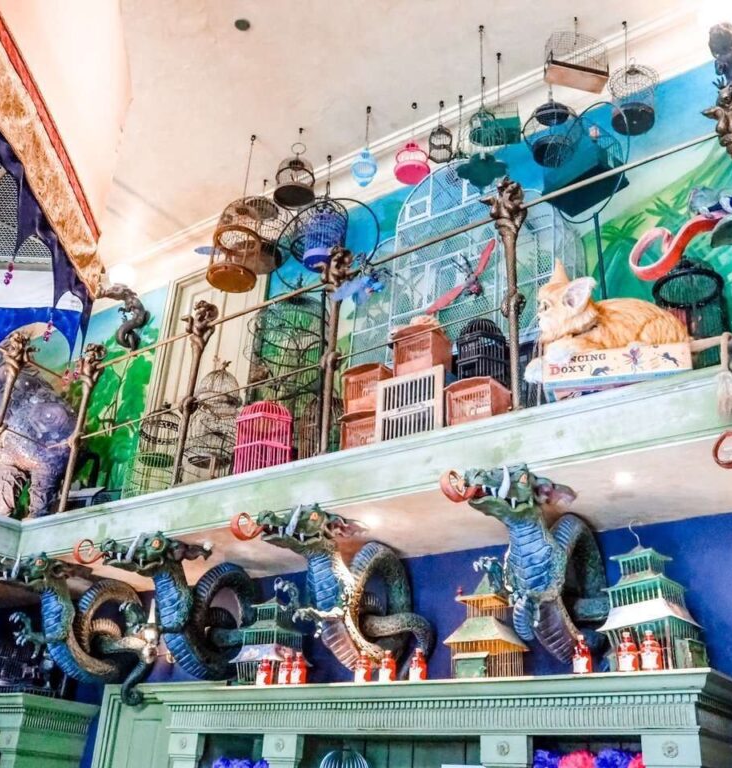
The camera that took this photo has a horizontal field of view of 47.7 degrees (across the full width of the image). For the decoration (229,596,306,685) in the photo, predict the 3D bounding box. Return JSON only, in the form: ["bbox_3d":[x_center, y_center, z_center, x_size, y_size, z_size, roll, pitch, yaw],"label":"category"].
[{"bbox_3d":[-0.522,1.454,4.649,0.332,0.520,0.332,-15,-32,32],"label":"decoration"}]

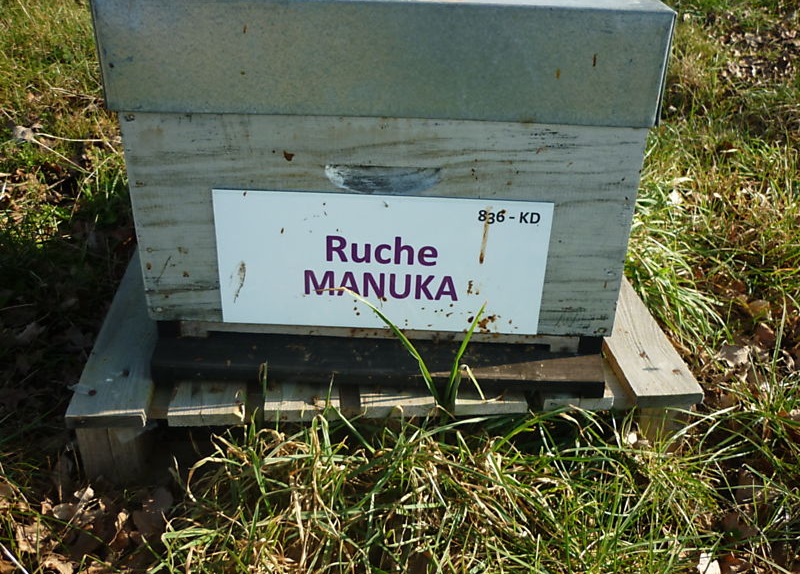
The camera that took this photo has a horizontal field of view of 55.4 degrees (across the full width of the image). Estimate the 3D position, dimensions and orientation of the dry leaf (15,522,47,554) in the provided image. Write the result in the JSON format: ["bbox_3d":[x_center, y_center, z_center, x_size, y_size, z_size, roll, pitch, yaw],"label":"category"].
[{"bbox_3d":[-0.326,0.221,0.673,0.026,0.011,0.029,-9,28,-21],"label":"dry leaf"}]

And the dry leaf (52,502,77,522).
[{"bbox_3d":[-0.318,0.213,0.722,0.023,0.007,0.021,-15,34,-27],"label":"dry leaf"}]

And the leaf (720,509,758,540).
[{"bbox_3d":[0.325,0.227,0.730,0.037,0.010,0.032,19,34,28],"label":"leaf"}]

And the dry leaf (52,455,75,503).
[{"bbox_3d":[-0.327,0.185,0.742,0.021,0.022,0.046,-8,28,-20],"label":"dry leaf"}]

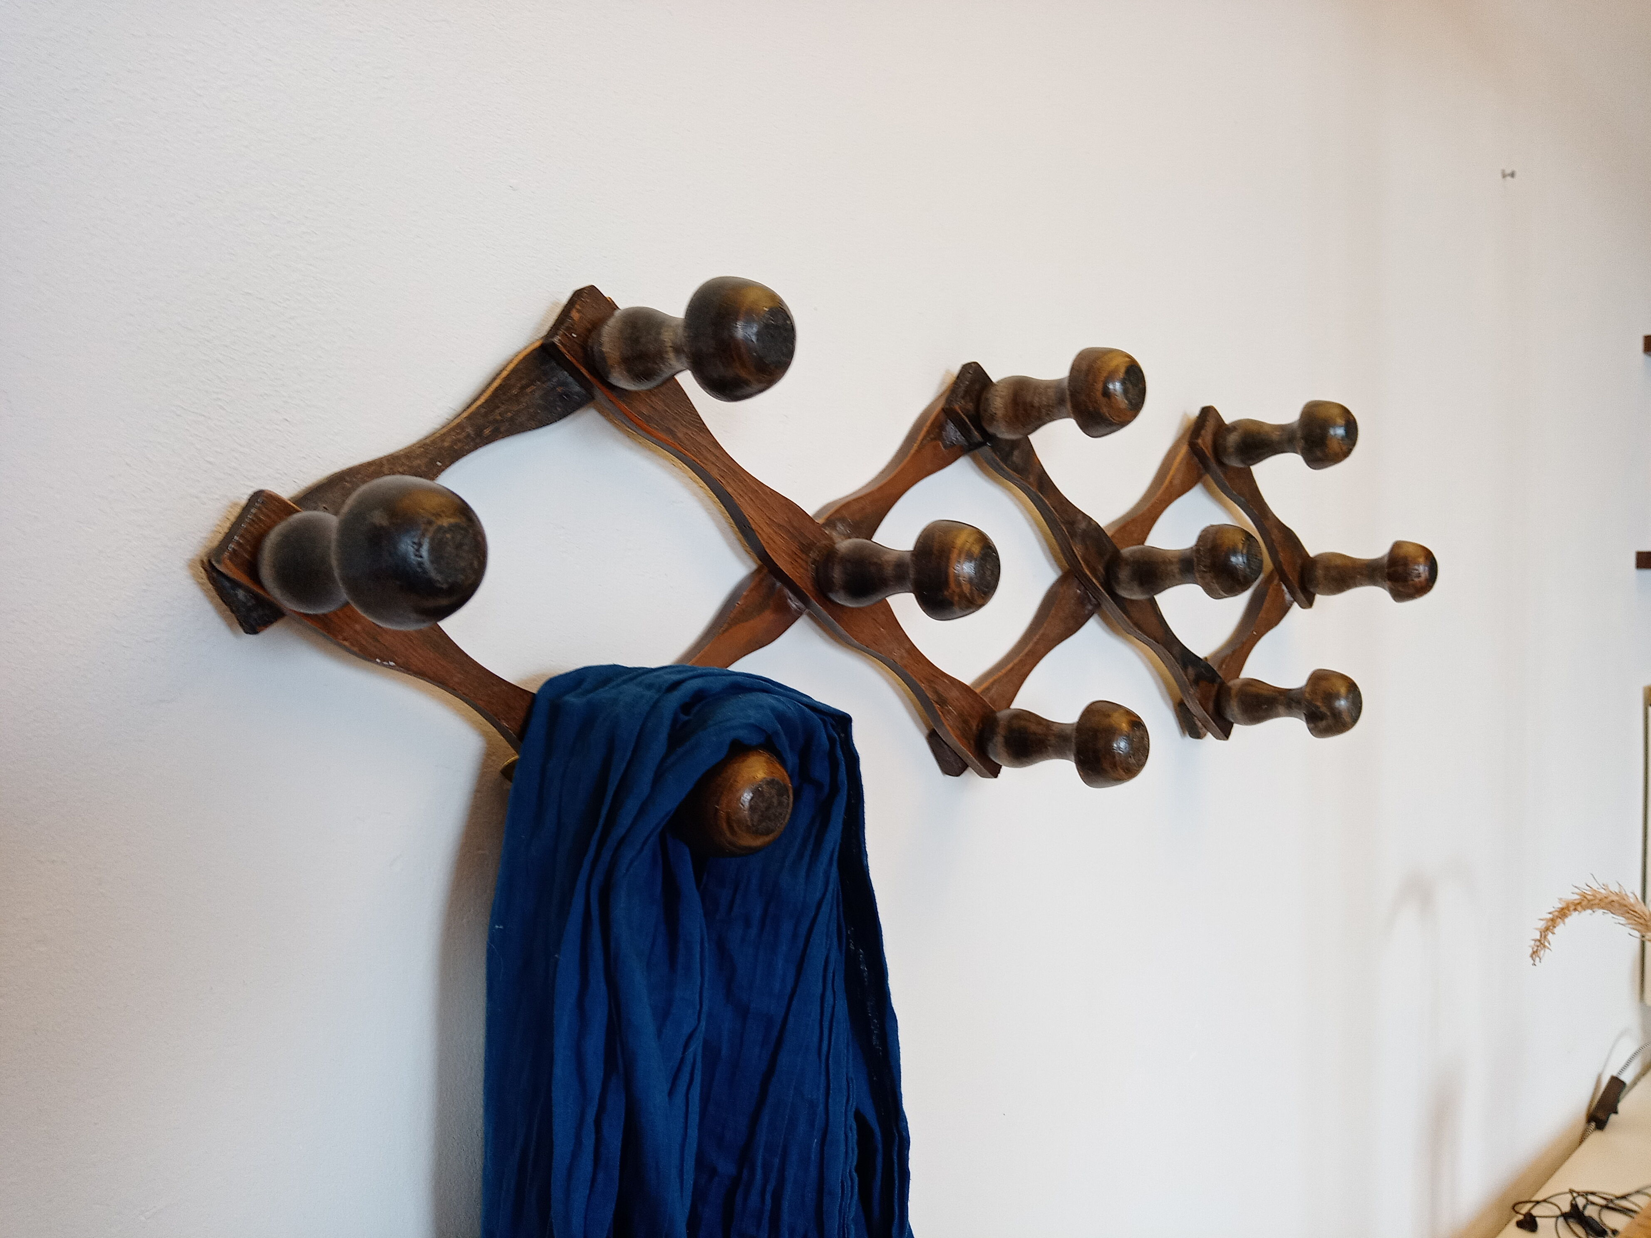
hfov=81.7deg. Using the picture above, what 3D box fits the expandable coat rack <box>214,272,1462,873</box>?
[{"bbox_3d":[0.111,-0.023,0.468,0.692,0.215,0.104,-2,1,-38],"label":"expandable coat rack"}]

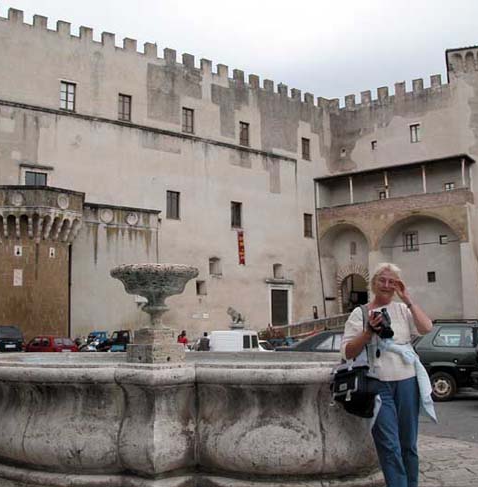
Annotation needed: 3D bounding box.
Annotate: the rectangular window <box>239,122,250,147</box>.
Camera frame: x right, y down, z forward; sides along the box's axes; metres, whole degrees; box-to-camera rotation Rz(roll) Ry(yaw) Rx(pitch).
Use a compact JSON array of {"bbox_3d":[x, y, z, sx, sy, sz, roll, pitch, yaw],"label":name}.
[{"bbox_3d":[0.426,-8.625,50.695,0.928,1.954,0.200,6,-10,-35],"label":"rectangular window"}]

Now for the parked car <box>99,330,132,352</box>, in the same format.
[{"bbox_3d":[-6.642,5.618,35.085,1.450,1.600,3.100,7,-11,-39],"label":"parked car"}]

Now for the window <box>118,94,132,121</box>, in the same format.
[{"bbox_3d":[-8.403,-10.029,47.147,1.074,1.880,0.200,5,-10,-34],"label":"window"}]

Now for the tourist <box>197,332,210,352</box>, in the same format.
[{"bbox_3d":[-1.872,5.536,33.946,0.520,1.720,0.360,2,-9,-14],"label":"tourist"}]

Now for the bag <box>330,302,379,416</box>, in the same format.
[{"bbox_3d":[0.780,0.795,4.300,0.240,0.735,0.180,-6,-10,33],"label":"bag"}]

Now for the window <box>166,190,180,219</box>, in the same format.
[{"bbox_3d":[-4.656,-2.752,45.506,1.091,2.049,0.200,6,-10,-36],"label":"window"}]

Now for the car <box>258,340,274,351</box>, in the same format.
[{"bbox_3d":[1.073,5.996,34.899,3.900,1.400,1.620,-7,-10,38],"label":"car"}]

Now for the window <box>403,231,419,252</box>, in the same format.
[{"bbox_3d":[13.783,-0.181,51.215,1.183,1.575,0.200,-6,-10,33],"label":"window"}]

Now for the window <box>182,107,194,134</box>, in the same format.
[{"bbox_3d":[-3.844,-9.118,47.681,0.981,1.911,0.200,6,-10,-35],"label":"window"}]

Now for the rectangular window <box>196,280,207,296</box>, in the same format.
[{"bbox_3d":[-2.696,3.237,46.069,0.890,1.062,0.200,6,-10,-36],"label":"rectangular window"}]

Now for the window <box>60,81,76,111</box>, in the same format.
[{"bbox_3d":[-11.959,-10.319,44.723,1.121,2.001,0.200,5,-10,-34],"label":"window"}]

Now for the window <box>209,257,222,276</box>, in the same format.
[{"bbox_3d":[-1.831,1.729,47.577,1.051,1.302,0.300,6,-10,-35],"label":"window"}]

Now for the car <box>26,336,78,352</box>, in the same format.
[{"bbox_3d":[-10.535,5.862,35.299,1.580,1.400,3.700,8,-11,-43],"label":"car"}]

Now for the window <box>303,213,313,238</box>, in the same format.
[{"bbox_3d":[5.777,-1.445,53.491,0.903,1.990,0.200,6,-10,-35],"label":"window"}]

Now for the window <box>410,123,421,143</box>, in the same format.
[{"bbox_3d":[15.004,-9.372,54.251,0.864,1.582,0.200,-6,-10,35],"label":"window"}]

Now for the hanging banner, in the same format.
[{"bbox_3d":[0.292,0.325,48.584,0.420,2.545,0.100,6,-10,-36],"label":"hanging banner"}]

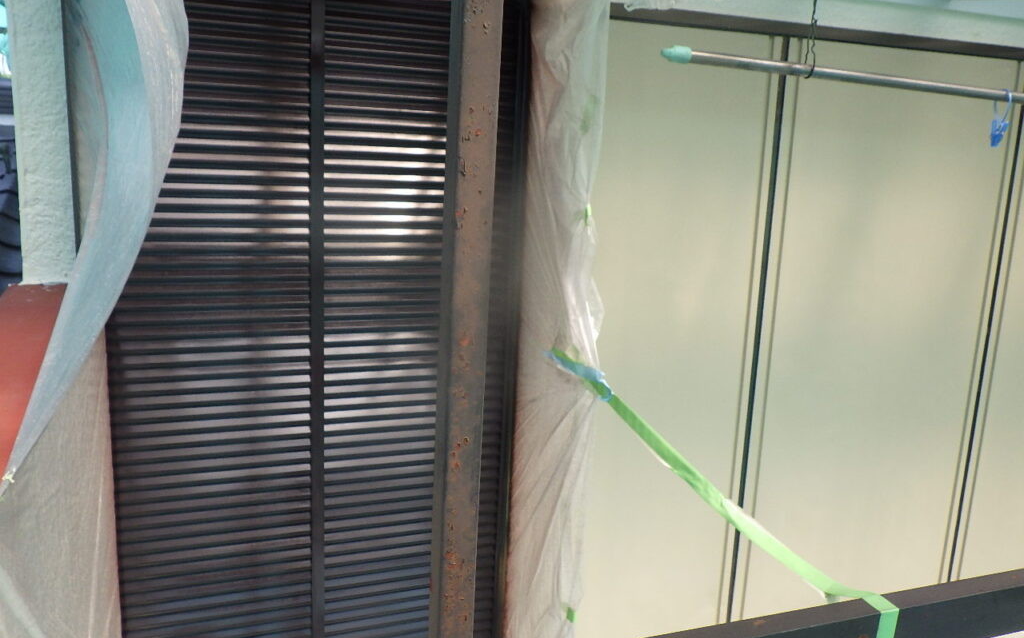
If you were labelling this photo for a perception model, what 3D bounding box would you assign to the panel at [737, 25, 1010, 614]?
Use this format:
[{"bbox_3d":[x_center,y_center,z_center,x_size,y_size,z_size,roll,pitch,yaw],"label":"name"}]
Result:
[{"bbox_3d":[1.083,0.114,2.477,0.810,1.750,0.045,-2,11,-21],"label":"panel"}]

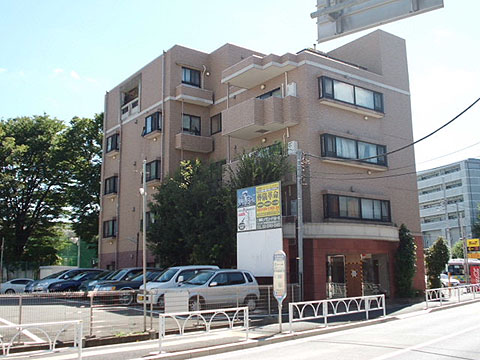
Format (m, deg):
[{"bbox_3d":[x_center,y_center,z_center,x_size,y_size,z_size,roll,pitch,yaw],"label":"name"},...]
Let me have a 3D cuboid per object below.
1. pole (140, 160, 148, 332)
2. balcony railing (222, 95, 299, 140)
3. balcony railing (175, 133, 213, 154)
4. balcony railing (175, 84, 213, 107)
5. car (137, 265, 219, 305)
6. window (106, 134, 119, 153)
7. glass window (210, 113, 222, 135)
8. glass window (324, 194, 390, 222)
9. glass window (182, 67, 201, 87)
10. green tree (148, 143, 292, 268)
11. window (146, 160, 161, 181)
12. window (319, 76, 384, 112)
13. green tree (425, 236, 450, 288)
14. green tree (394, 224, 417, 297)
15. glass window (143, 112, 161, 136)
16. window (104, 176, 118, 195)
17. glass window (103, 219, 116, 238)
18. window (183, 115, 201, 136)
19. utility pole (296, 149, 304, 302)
[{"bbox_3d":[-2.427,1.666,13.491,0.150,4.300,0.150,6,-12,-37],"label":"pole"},{"bbox_3d":[0.981,-3.179,26.941,1.620,1.370,4.200,6,-12,-37],"label":"balcony railing"},{"bbox_3d":[-2.531,-2.019,29.724,2.080,0.840,0.600,7,-12,-36],"label":"balcony railing"},{"bbox_3d":[-2.567,-4.786,30.213,2.080,0.780,0.600,7,-12,-36],"label":"balcony railing"},{"bbox_3d":[-2.504,4.442,21.847,3.420,1.660,1.490,6,-12,-34],"label":"car"},{"bbox_3d":[-8.590,-2.498,35.713,0.300,1.130,1.650,6,-12,-37],"label":"window"},{"bbox_3d":[-1.338,-3.191,30.594,0.100,1.080,1.100,7,-12,-36],"label":"glass window"},{"bbox_3d":[5.790,1.431,25.595,4.550,1.060,0.270,7,-12,-36],"label":"glass window"},{"bbox_3d":[-2.856,-6.107,31.349,1.330,1.050,0.140,6,-12,-37],"label":"glass window"},{"bbox_3d":[-1.285,2.367,25.095,5.200,7.200,7.000,7,-12,-36],"label":"green tree"},{"bbox_3d":[-4.965,-0.442,30.085,0.270,1.060,1.460,7,-12,-36],"label":"window"},{"bbox_3d":[5.694,-4.195,26.570,4.550,1.100,0.270,7,-12,-36],"label":"window"},{"bbox_3d":[10.669,4.676,28.395,1.350,3.400,1.300,7,-12,-36],"label":"green tree"},{"bbox_3d":[8.300,4.115,26.197,1.150,3.800,1.100,7,-12,-36],"label":"green tree"},{"bbox_3d":[-5.000,-3.218,30.576,0.270,1.120,1.480,7,-12,-36],"label":"glass window"},{"bbox_3d":[-8.448,0.385,34.687,0.270,1.060,1.500,7,-12,-36],"label":"window"},{"bbox_3d":[-8.532,3.254,34.764,0.300,1.100,1.650,6,-12,-37],"label":"glass window"},{"bbox_3d":[-2.804,-3.209,30.857,1.300,1.130,0.140,6,-12,-37],"label":"window"},{"bbox_3d":[2.440,1.917,21.225,0.210,6.550,0.210,9,-14,-36],"label":"utility pole"}]

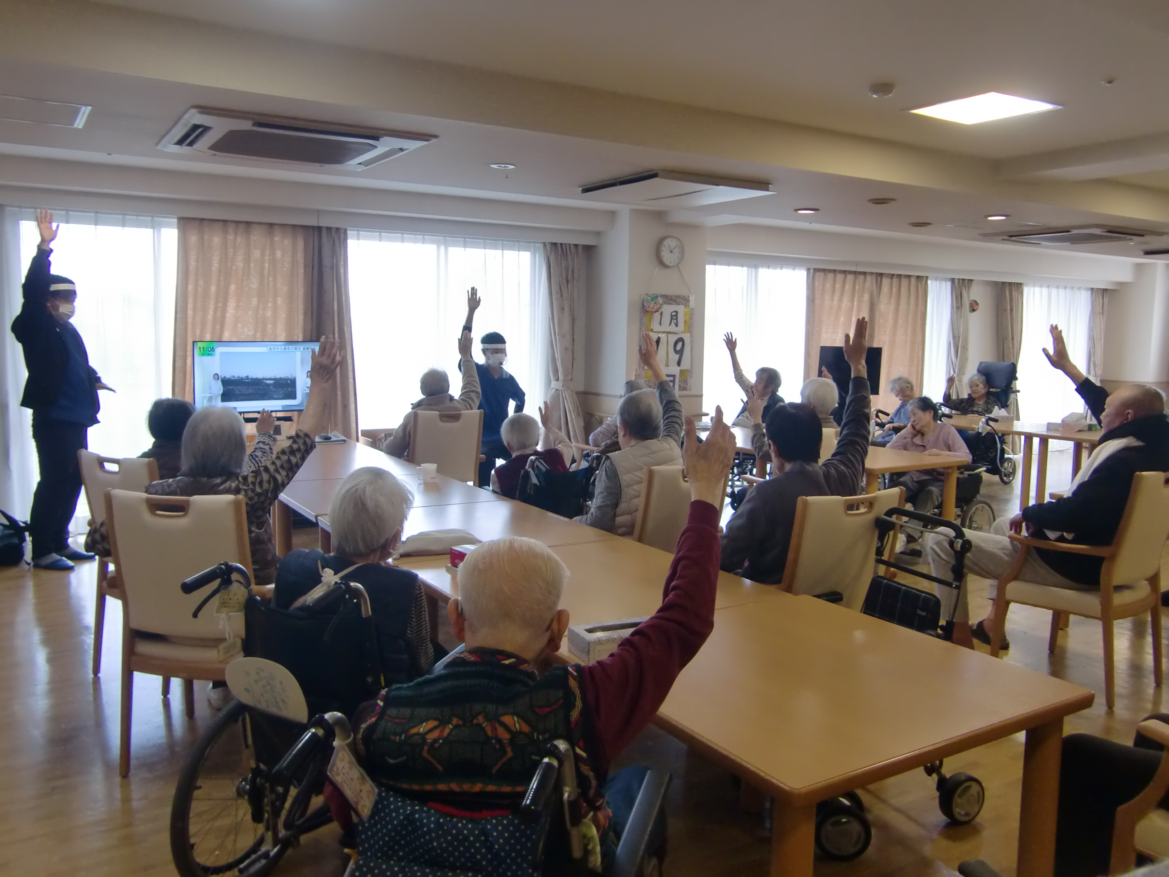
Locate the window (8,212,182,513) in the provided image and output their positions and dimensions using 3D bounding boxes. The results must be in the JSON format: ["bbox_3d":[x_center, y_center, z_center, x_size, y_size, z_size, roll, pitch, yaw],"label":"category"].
[{"bbox_3d":[-3.415,-0.477,6.604,1.040,2.160,0.100,-3,8,-32],"label":"window"}]

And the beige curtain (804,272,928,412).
[{"bbox_3d":[3.141,-0.747,10.479,1.920,2.120,0.140,-3,8,-32],"label":"beige curtain"}]

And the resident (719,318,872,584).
[{"bbox_3d":[0.660,0.312,3.484,0.660,1.530,0.780,-4,8,-36],"label":"resident"}]

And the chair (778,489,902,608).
[{"bbox_3d":[0.737,0.625,3.415,0.550,0.930,0.580,-3,7,-30],"label":"chair"}]

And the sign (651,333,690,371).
[{"bbox_3d":[0.742,-0.756,8.271,0.502,0.323,0.020,-3,8,-32],"label":"sign"}]

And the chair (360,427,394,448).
[{"bbox_3d":[-1.372,0.265,7.106,0.570,0.740,0.570,-3,8,-31],"label":"chair"}]

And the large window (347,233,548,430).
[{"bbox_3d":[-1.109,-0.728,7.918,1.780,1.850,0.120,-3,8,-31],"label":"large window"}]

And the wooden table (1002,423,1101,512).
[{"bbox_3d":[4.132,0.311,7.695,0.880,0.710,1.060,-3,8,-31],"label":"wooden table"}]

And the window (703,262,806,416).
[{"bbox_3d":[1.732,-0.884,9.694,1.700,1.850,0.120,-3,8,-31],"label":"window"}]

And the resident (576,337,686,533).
[{"bbox_3d":[0.154,0.288,3.997,0.500,1.420,0.720,-4,9,-40],"label":"resident"}]

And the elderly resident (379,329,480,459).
[{"bbox_3d":[-0.986,-0.002,6.392,0.660,1.450,0.750,-1,7,-17],"label":"elderly resident"}]

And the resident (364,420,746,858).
[{"bbox_3d":[-0.010,0.594,1.660,0.600,1.280,0.820,2,7,8],"label":"resident"}]

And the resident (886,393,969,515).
[{"bbox_3d":[2.351,0.248,6.473,0.740,1.000,0.550,-3,8,-32],"label":"resident"}]

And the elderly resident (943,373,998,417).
[{"bbox_3d":[3.747,-0.202,9.440,0.850,1.020,0.600,-3,8,-31],"label":"elderly resident"}]

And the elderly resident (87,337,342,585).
[{"bbox_3d":[-1.280,0.369,3.380,0.760,1.430,0.720,1,7,3],"label":"elderly resident"}]

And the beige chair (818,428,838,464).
[{"bbox_3d":[1.277,0.395,5.566,0.540,0.930,0.580,-3,8,-31],"label":"beige chair"}]

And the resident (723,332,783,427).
[{"bbox_3d":[1.353,-0.139,7.816,0.750,1.420,0.550,-1,7,-17],"label":"resident"}]

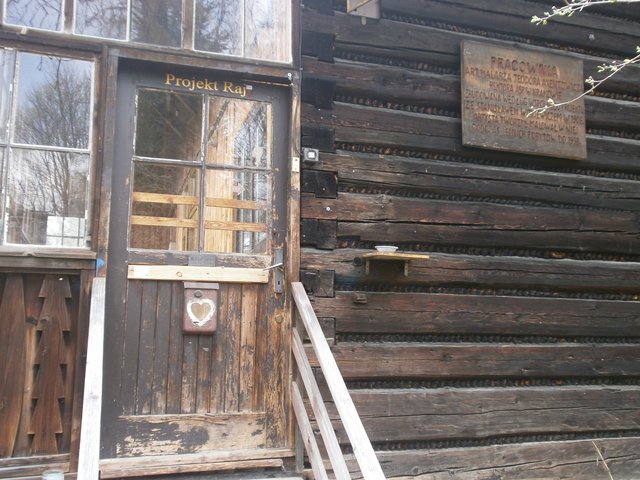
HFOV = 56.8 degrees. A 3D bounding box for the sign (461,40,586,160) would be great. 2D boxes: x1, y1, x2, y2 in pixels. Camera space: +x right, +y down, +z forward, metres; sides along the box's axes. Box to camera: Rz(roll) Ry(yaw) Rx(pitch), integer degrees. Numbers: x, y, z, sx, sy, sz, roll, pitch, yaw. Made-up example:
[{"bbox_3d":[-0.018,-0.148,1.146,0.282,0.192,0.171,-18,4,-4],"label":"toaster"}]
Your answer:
[{"bbox_3d":[1.268,-0.853,3.670,0.876,0.650,0.040,3,-8,-17],"label":"sign"}]

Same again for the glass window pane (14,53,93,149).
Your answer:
[{"bbox_3d":[-1.288,-0.676,2.874,0.341,0.452,0.020,3,-8,-17],"label":"glass window pane"}]

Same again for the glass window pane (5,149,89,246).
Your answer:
[{"bbox_3d":[-1.288,-0.202,2.813,0.356,0.454,0.020,3,-8,-17],"label":"glass window pane"}]

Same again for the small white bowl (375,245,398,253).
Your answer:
[{"bbox_3d":[0.362,0.056,3.207,0.128,0.037,0.128,1,-8,0],"label":"small white bowl"}]

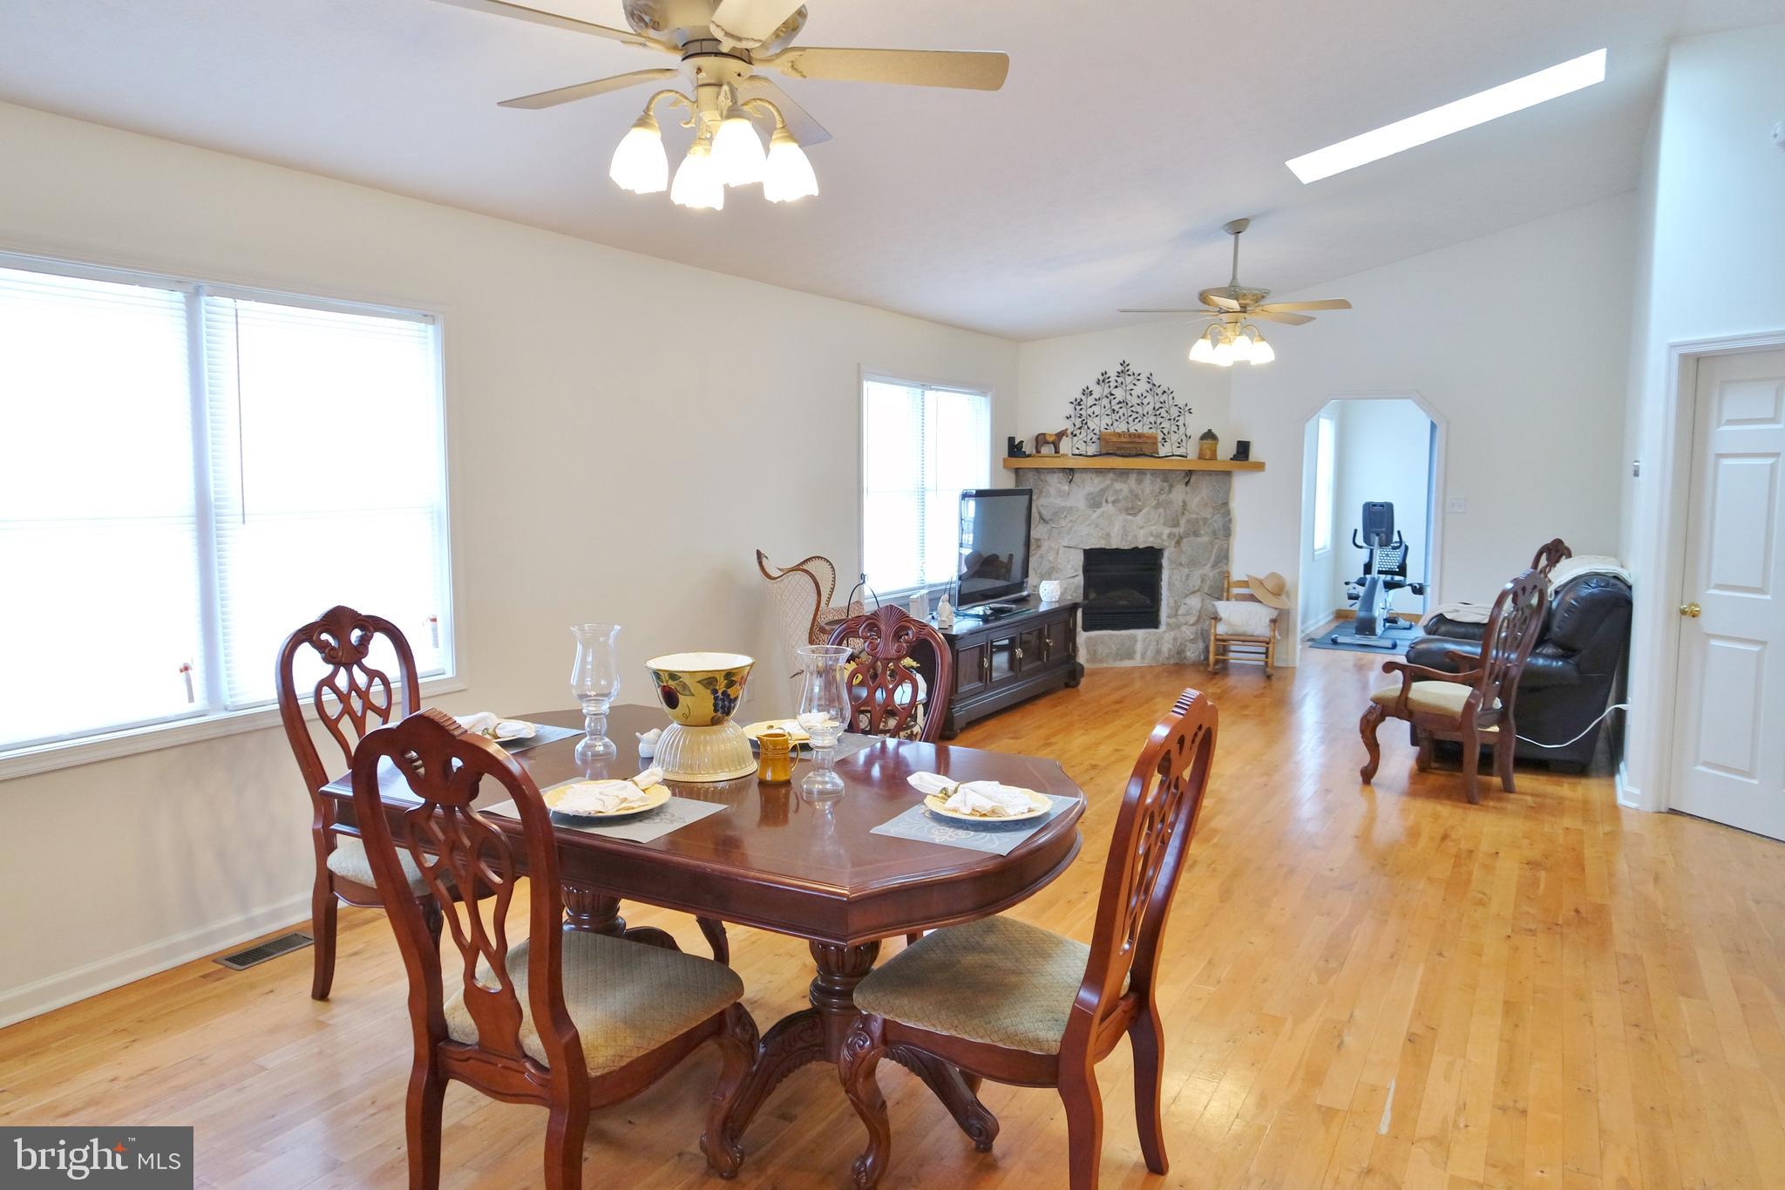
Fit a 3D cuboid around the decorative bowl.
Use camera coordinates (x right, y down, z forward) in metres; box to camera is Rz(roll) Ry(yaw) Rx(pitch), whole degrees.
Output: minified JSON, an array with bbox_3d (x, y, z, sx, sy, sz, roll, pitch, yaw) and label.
[{"bbox_3d":[-0.476,0.243,2.946,0.266,0.152,0.266,0,6,0],"label":"decorative bowl"}]

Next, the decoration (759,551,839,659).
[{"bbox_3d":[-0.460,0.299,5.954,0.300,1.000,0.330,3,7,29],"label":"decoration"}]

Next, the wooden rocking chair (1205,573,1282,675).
[{"bbox_3d":[2.705,0.200,9.121,0.480,0.770,0.550,3,7,30],"label":"wooden rocking chair"}]

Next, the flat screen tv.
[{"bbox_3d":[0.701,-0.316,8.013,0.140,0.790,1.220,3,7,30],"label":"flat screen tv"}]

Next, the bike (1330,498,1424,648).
[{"bbox_3d":[4.496,-0.228,10.957,0.690,1.250,1.600,4,7,32],"label":"bike"}]

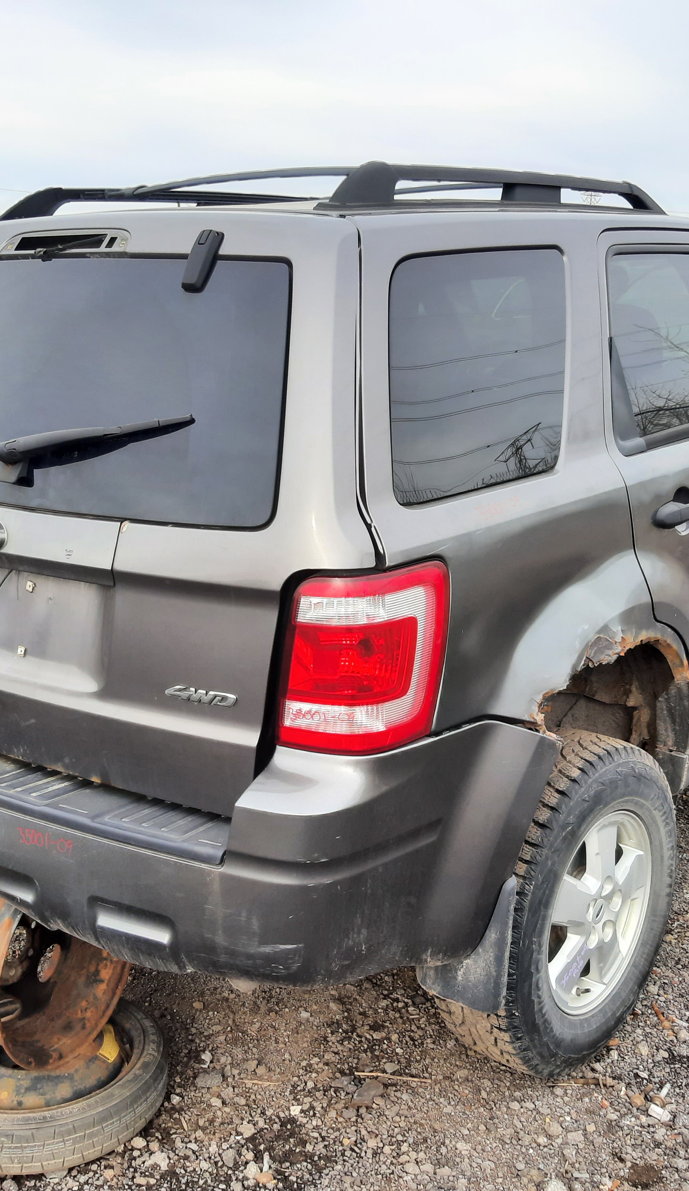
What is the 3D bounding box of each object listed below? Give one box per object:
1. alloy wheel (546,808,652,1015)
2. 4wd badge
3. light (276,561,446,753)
[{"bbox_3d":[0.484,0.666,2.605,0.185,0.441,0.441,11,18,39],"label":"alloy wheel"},{"bbox_3d":[-0.231,0.160,1.901,0.150,0.030,0.010,8,12,29],"label":"4wd badge"},{"bbox_3d":[0.031,0.091,1.840,0.215,0.290,0.210,7,16,28],"label":"light"}]

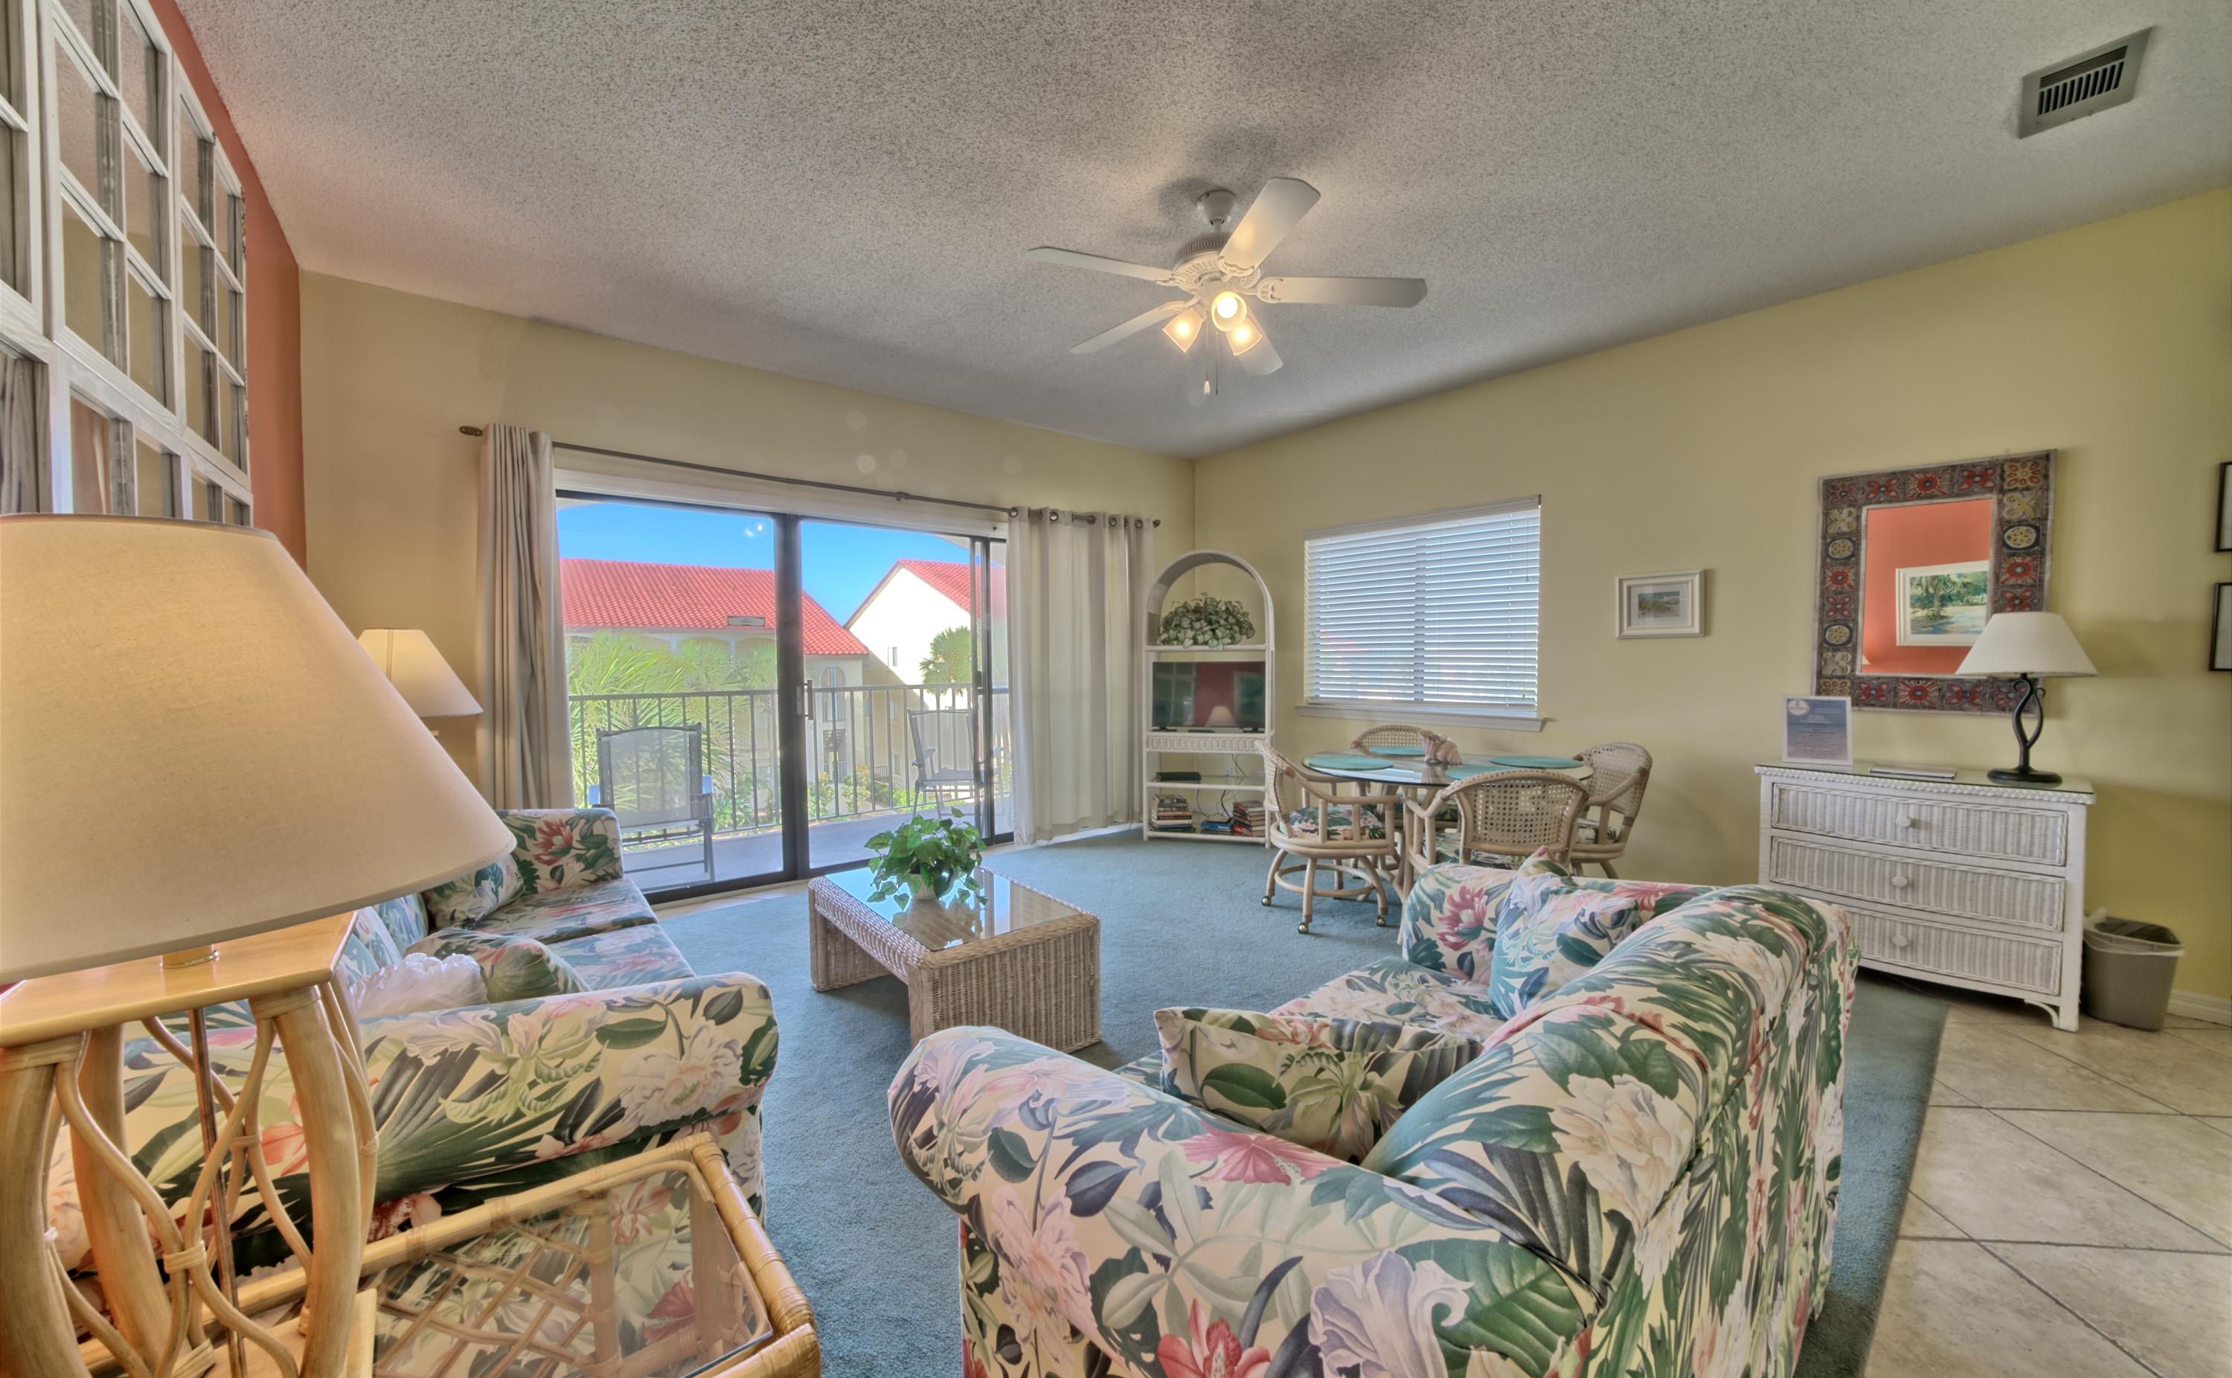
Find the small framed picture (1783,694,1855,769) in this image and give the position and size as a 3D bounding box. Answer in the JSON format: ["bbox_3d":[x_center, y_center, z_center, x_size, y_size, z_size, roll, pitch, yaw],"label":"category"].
[{"bbox_3d":[3.040,0.175,3.211,0.235,0.295,0.040,1,-3,25],"label":"small framed picture"}]

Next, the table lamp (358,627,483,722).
[{"bbox_3d":[-2.478,0.200,2.562,0.470,0.800,0.470,-3,4,-39],"label":"table lamp"}]

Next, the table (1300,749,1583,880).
[{"bbox_3d":[1.460,0.709,3.387,1.200,0.730,1.200,0,3,6],"label":"table"}]

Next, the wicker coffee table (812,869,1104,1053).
[{"bbox_3d":[-0.595,0.924,2.579,0.610,0.400,1.010,-2,4,-37],"label":"wicker coffee table"}]

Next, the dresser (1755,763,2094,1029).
[{"bbox_3d":[3.039,0.706,2.854,0.410,0.775,0.830,-3,4,-39],"label":"dresser"}]

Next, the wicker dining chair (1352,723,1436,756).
[{"bbox_3d":[1.647,0.656,4.162,0.580,0.850,0.600,0,2,6],"label":"wicker dining chair"}]

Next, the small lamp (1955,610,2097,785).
[{"bbox_3d":[3.225,0.028,2.649,0.318,0.605,0.318,-3,4,-39],"label":"small lamp"}]

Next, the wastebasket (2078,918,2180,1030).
[{"bbox_3d":[3.530,0.995,2.607,0.290,0.310,0.215,-2,3,-40],"label":"wastebasket"}]

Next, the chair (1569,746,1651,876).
[{"bbox_3d":[1.966,0.657,3.369,0.610,0.830,0.570,0,3,6],"label":"chair"}]

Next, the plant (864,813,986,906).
[{"bbox_3d":[-0.654,0.589,2.607,0.410,0.320,0.400,0,2,0],"label":"plant"}]

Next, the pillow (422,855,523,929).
[{"bbox_3d":[-1.988,0.526,2.222,0.160,0.370,0.410,-15,-1,15],"label":"pillow"}]

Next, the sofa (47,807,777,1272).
[{"bbox_3d":[-1.562,0.757,1.767,0.900,0.830,2.110,-2,3,-40],"label":"sofa"}]

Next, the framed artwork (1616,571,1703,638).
[{"bbox_3d":[2.638,-0.405,3.617,0.030,0.312,0.355,-3,4,-39],"label":"framed artwork"}]

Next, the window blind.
[{"bbox_3d":[1.883,-0.495,4.764,0.060,1.210,1.520,-2,3,-41],"label":"window blind"}]

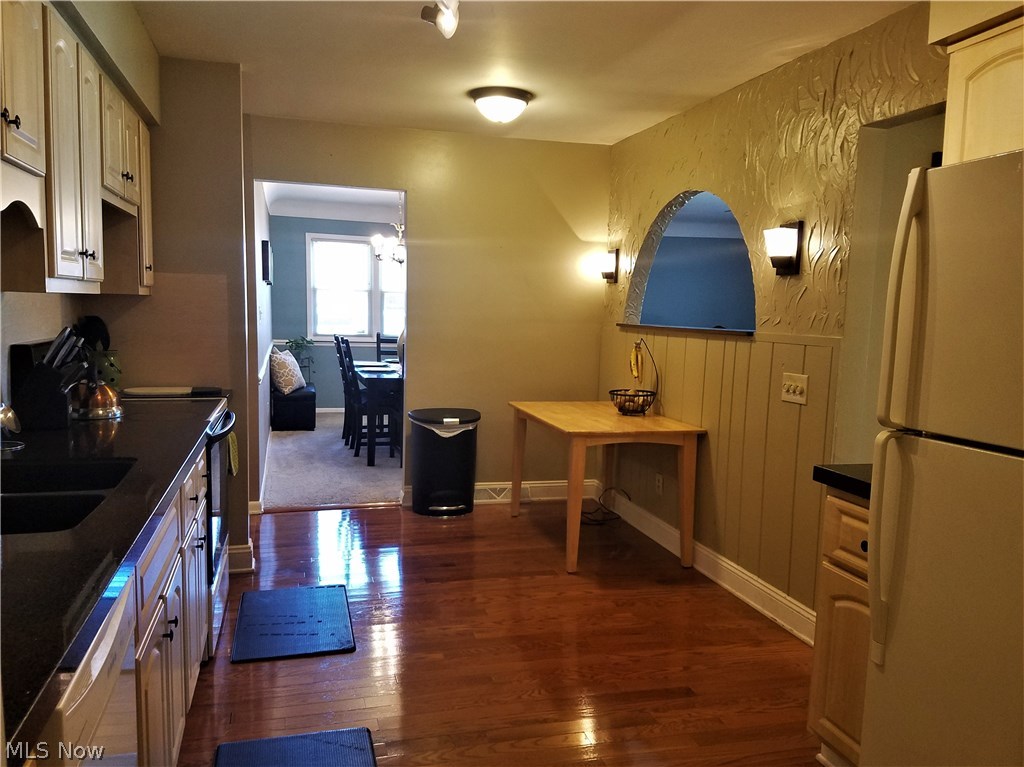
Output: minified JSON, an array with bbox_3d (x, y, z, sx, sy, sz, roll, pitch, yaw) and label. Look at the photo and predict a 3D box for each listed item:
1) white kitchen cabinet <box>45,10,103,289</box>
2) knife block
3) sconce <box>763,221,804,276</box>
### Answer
[{"bbox_3d":[-1.472,-0.666,2.261,0.345,0.782,0.615,0,6,-16],"label":"white kitchen cabinet"},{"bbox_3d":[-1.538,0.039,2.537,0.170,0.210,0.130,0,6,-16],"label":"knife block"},{"bbox_3d":[1.139,-0.571,3.242,0.115,0.225,0.120,0,6,-16],"label":"sconce"}]

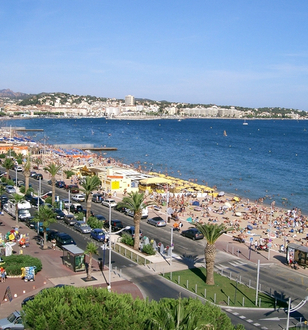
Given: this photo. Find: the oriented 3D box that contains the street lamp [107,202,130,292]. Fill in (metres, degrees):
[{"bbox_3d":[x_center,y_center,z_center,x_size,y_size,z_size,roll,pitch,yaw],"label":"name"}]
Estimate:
[{"bbox_3d":[-3.992,9.164,56.538,2.700,10.434,0.400,-3,7,-29],"label":"street lamp"}]

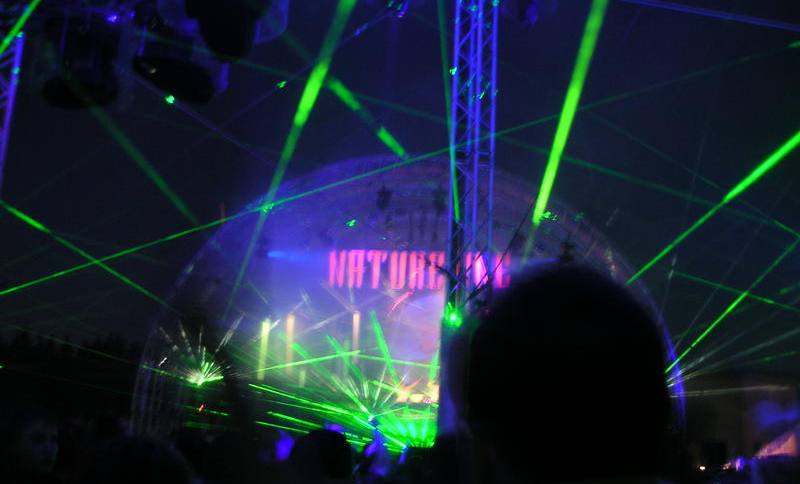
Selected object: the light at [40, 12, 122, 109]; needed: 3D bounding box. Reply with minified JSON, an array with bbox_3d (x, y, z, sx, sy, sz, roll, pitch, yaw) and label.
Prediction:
[{"bbox_3d":[-2.198,-1.259,5.900,0.500,0.560,0.420,5,-14,-9],"label":"light"}]

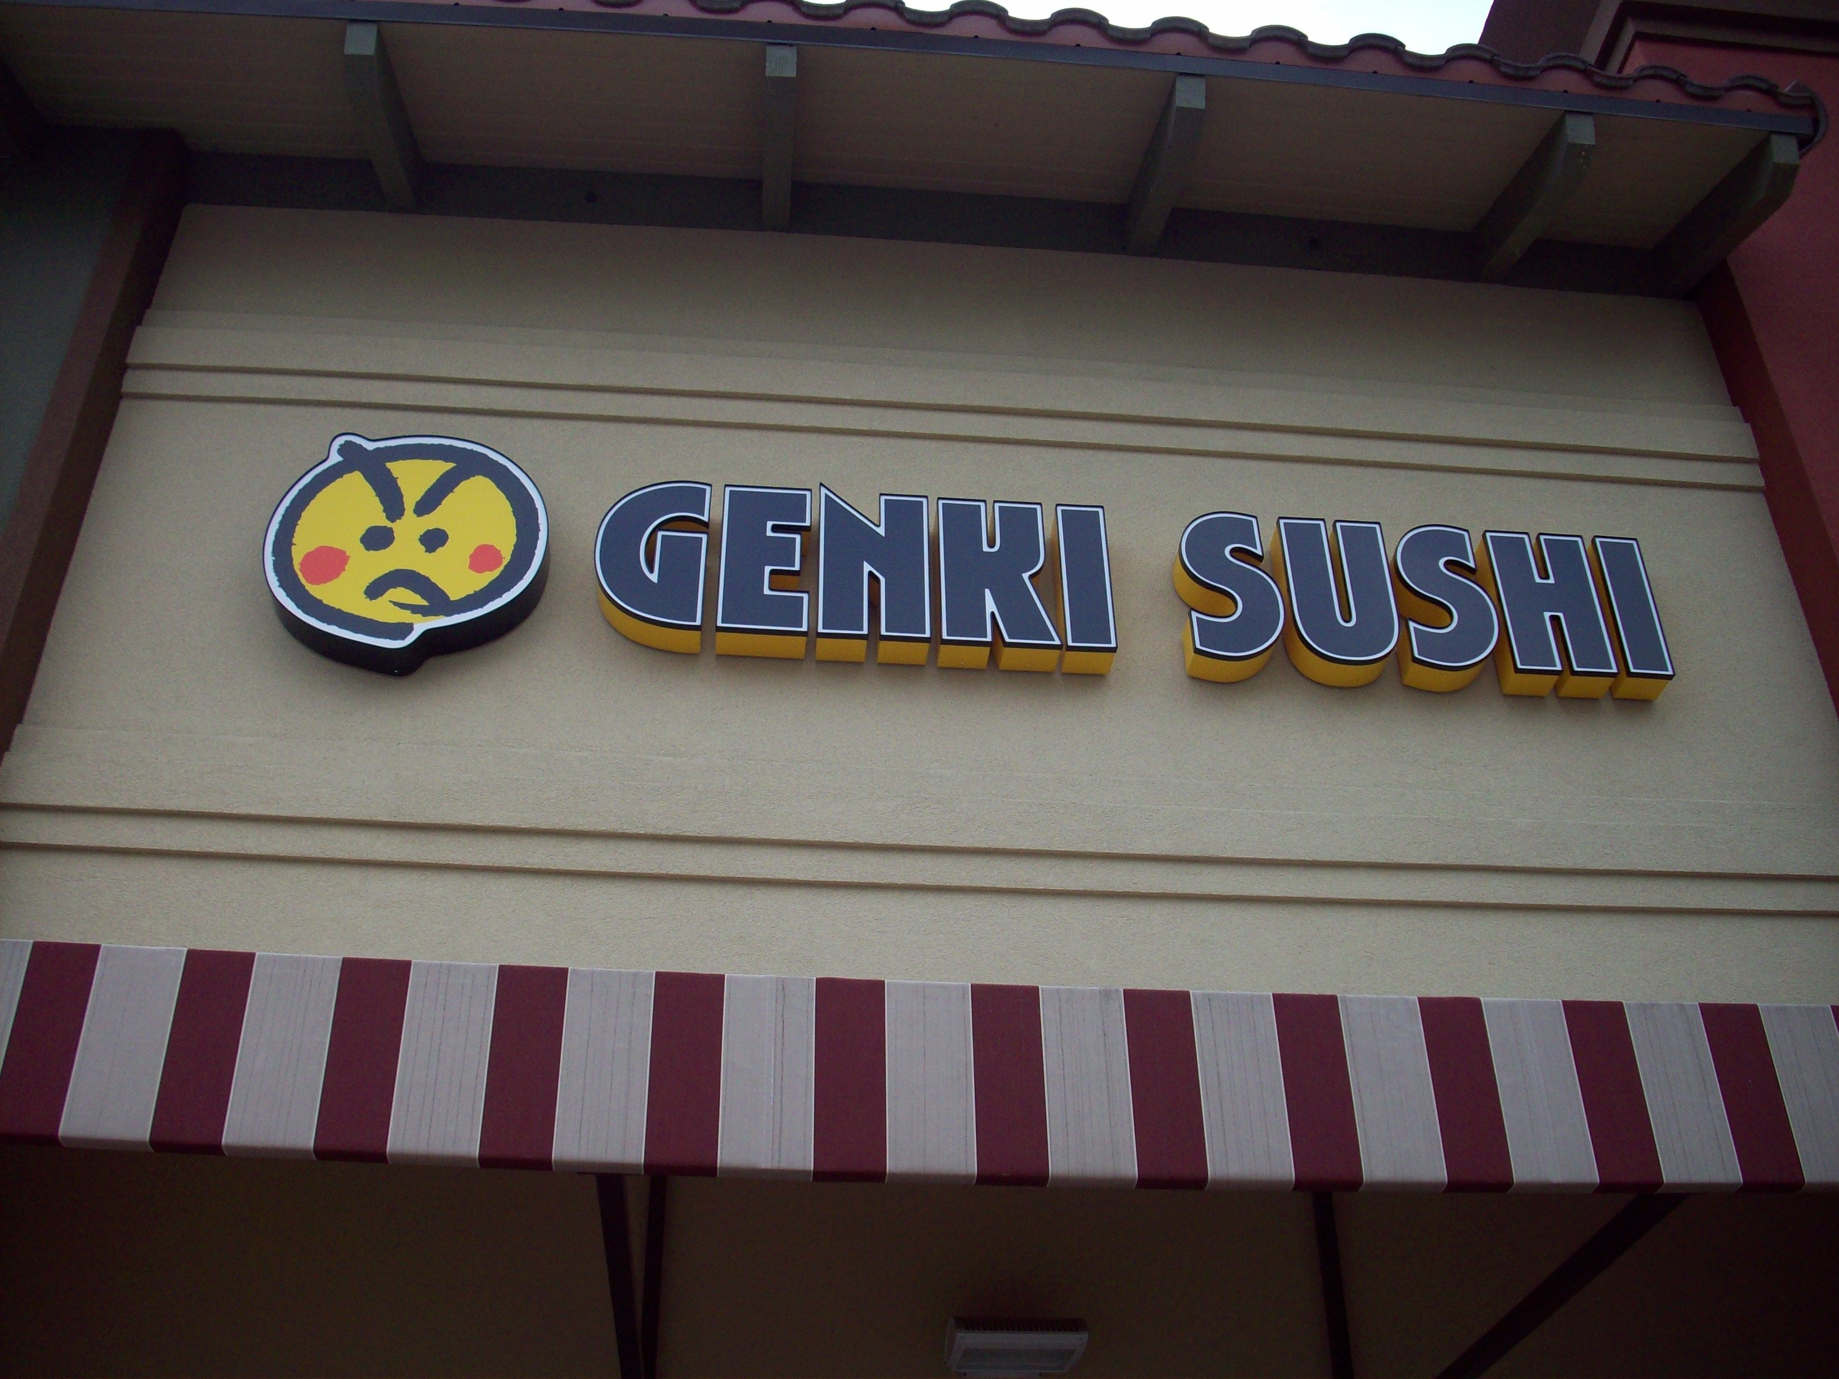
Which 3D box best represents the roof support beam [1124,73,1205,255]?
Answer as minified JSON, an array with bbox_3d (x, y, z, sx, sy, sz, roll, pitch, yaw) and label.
[{"bbox_3d":[0.773,-1.632,6.235,0.090,0.200,0.830,3,-14,-5],"label":"roof support beam"}]

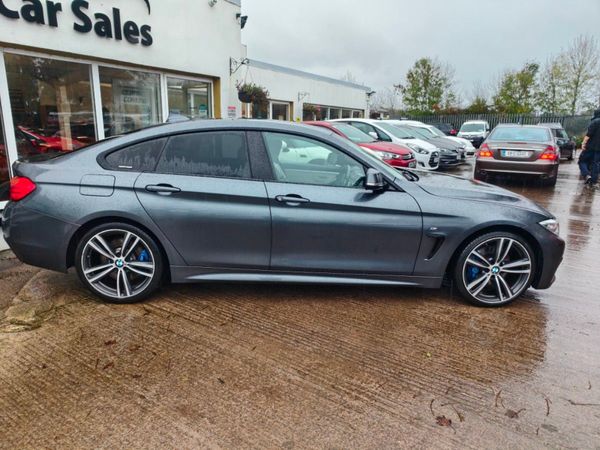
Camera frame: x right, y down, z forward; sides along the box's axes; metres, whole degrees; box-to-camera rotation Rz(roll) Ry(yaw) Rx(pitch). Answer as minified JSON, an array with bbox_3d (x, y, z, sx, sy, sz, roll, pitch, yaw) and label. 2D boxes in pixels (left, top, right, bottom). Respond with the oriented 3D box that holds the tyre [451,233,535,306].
[{"bbox_3d":[1.487,0.322,3.137,0.660,0.660,0.240,1,14,-3],"label":"tyre"}]

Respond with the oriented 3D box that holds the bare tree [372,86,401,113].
[{"bbox_3d":[9.819,-13.130,46.333,3.400,5.684,3.200,2,14,0],"label":"bare tree"}]

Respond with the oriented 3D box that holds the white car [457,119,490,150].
[{"bbox_3d":[12.184,-6.282,27.890,1.810,1.800,4.400,9,16,27],"label":"white car"}]

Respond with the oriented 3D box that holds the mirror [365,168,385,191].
[{"bbox_3d":[0.528,-0.321,2.809,0.135,0.150,0.210,1,14,-3],"label":"mirror"}]

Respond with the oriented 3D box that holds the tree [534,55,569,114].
[{"bbox_3d":[18.879,-9.331,30.330,2.500,6.938,2.500,2,14,0],"label":"tree"}]

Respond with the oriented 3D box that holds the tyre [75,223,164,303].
[{"bbox_3d":[-1.320,0.254,3.021,0.660,0.660,0.250,1,14,-3],"label":"tyre"}]

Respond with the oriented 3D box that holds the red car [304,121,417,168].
[{"bbox_3d":[0.910,-2.044,10.546,4.330,1.490,1.790,10,17,29],"label":"red car"}]

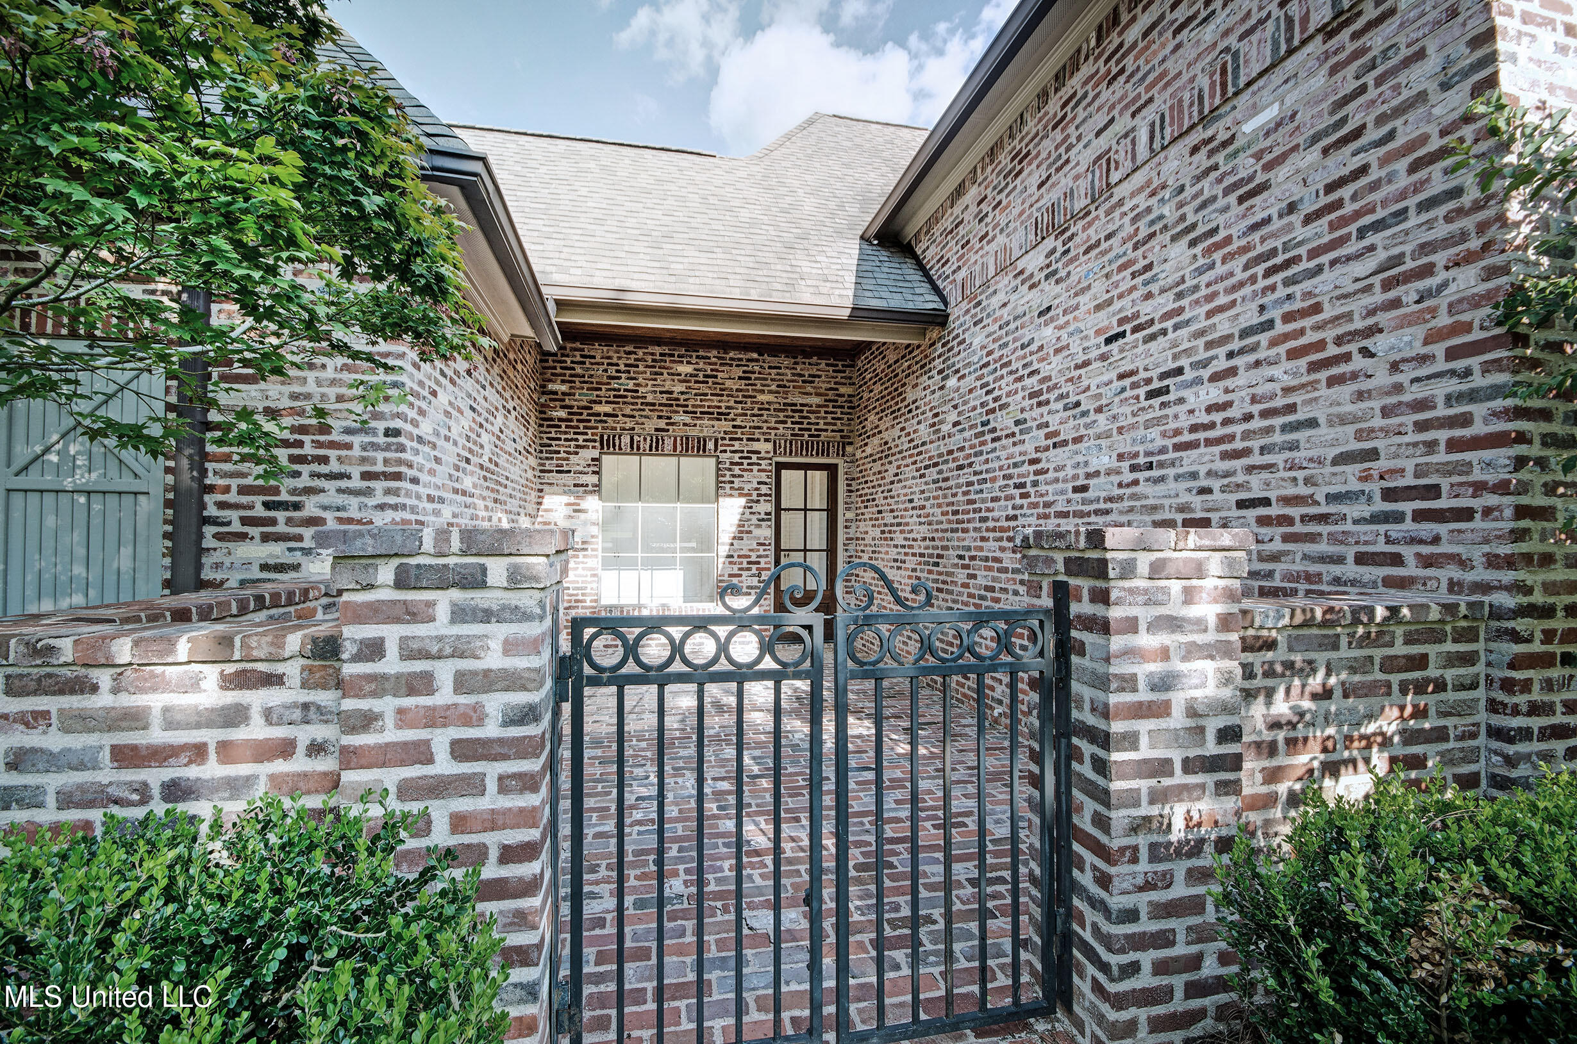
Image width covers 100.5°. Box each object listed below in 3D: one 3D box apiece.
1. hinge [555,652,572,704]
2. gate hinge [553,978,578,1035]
[{"bbox_3d":[-0.624,0.434,1.824,0.044,0.134,0.040,0,-1,-11],"label":"hinge"},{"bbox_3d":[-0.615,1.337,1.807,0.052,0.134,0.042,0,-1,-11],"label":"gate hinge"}]

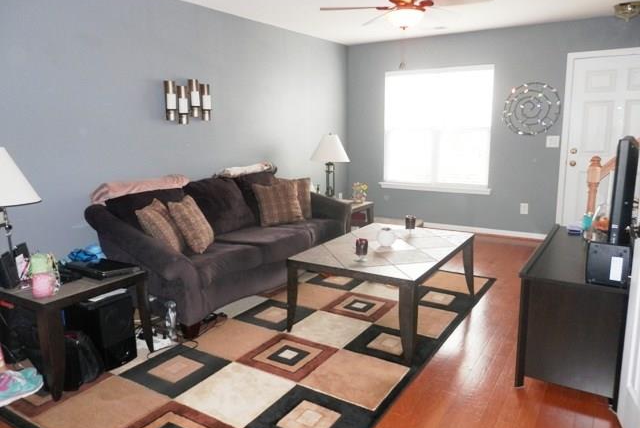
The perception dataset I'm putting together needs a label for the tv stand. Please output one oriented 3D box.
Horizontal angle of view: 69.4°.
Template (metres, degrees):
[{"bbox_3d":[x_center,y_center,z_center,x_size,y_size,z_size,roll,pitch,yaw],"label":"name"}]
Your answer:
[{"bbox_3d":[1.578,0.521,2.803,0.465,0.635,1.312,6,13,34],"label":"tv stand"}]

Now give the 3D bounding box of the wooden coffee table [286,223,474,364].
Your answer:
[{"bbox_3d":[0.509,0.469,3.377,0.895,0.485,1.323,6,12,32],"label":"wooden coffee table"}]

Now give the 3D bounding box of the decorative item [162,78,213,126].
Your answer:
[{"bbox_3d":[-1.139,-0.984,4.051,0.093,0.391,0.499,6,12,32],"label":"decorative item"}]

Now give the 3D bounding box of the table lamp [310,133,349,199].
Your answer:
[{"bbox_3d":[0.112,-0.500,5.082,0.435,0.760,0.435,-1,11,0],"label":"table lamp"}]

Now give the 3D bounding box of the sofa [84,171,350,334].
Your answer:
[{"bbox_3d":[-0.687,0.172,3.875,0.944,0.924,2.268,6,12,32],"label":"sofa"}]

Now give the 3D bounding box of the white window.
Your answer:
[{"bbox_3d":[1.450,-1.053,5.892,1.430,1.530,0.086,6,12,32],"label":"white window"}]

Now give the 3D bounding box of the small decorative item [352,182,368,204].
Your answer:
[{"bbox_3d":[0.446,-0.235,5.098,0.170,0.220,0.170,6,13,32],"label":"small decorative item"}]

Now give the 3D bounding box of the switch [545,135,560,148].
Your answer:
[{"bbox_3d":[2.618,-0.809,5.190,0.125,0.122,0.013,6,12,32],"label":"switch"}]

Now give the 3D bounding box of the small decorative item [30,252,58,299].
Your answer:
[{"bbox_3d":[-1.470,0.320,2.433,0.140,0.225,0.140,6,13,32],"label":"small decorative item"}]

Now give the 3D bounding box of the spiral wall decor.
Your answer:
[{"bbox_3d":[2.394,-1.185,5.245,0.601,0.593,0.040,6,12,32],"label":"spiral wall decor"}]

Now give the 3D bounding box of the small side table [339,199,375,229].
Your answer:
[{"bbox_3d":[0.185,0.149,5.076,0.638,0.503,0.612,6,12,32],"label":"small side table"}]

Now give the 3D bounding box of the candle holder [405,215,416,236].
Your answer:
[{"bbox_3d":[0.721,0.084,3.675,0.085,0.155,0.085,6,13,32],"label":"candle holder"}]

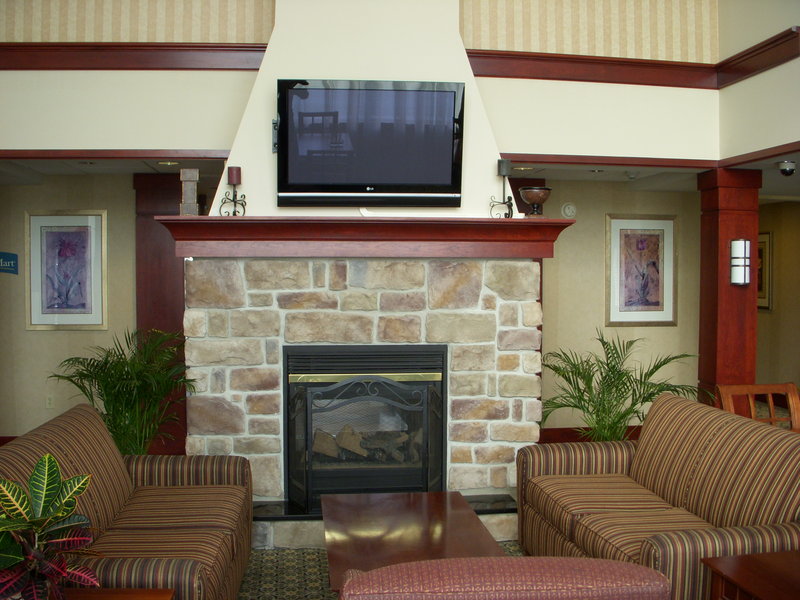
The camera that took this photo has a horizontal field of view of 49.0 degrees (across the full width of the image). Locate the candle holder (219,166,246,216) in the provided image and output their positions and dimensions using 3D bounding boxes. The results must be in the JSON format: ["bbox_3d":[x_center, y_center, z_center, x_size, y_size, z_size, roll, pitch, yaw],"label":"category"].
[{"bbox_3d":[-0.988,-0.637,5.182,0.160,0.303,0.130,0,2,-7],"label":"candle holder"}]

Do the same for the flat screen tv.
[{"bbox_3d":[-0.176,-0.931,5.243,1.117,0.750,0.100,0,12,-7],"label":"flat screen tv"}]

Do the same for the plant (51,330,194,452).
[{"bbox_3d":[-1.751,0.806,5.561,0.828,1.253,0.783,0,2,-7],"label":"plant"}]

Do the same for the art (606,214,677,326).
[{"bbox_3d":[2.236,-0.273,8.123,0.688,1.035,0.045,0,2,-7],"label":"art"}]

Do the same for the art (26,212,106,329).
[{"bbox_3d":[-2.866,-0.251,7.537,0.679,1.025,0.045,0,2,-7],"label":"art"}]

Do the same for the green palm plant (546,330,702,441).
[{"bbox_3d":[1.546,0.808,6.155,1.073,1.220,1.015,0,2,-7],"label":"green palm plant"}]

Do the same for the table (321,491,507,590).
[{"bbox_3d":[0.029,1.270,3.965,0.730,0.450,1.362,0,2,-7],"label":"table"}]

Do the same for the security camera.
[{"bbox_3d":[2.832,-0.964,6.435,0.136,0.113,0.136,0,2,-7],"label":"security camera"}]

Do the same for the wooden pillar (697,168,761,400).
[{"bbox_3d":[2.645,0.176,7.097,0.355,2.420,0.355,0,2,-7],"label":"wooden pillar"}]

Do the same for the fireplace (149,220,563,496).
[{"bbox_3d":[-0.213,0.404,5.582,2.500,1.799,0.720,0,2,-7],"label":"fireplace"}]

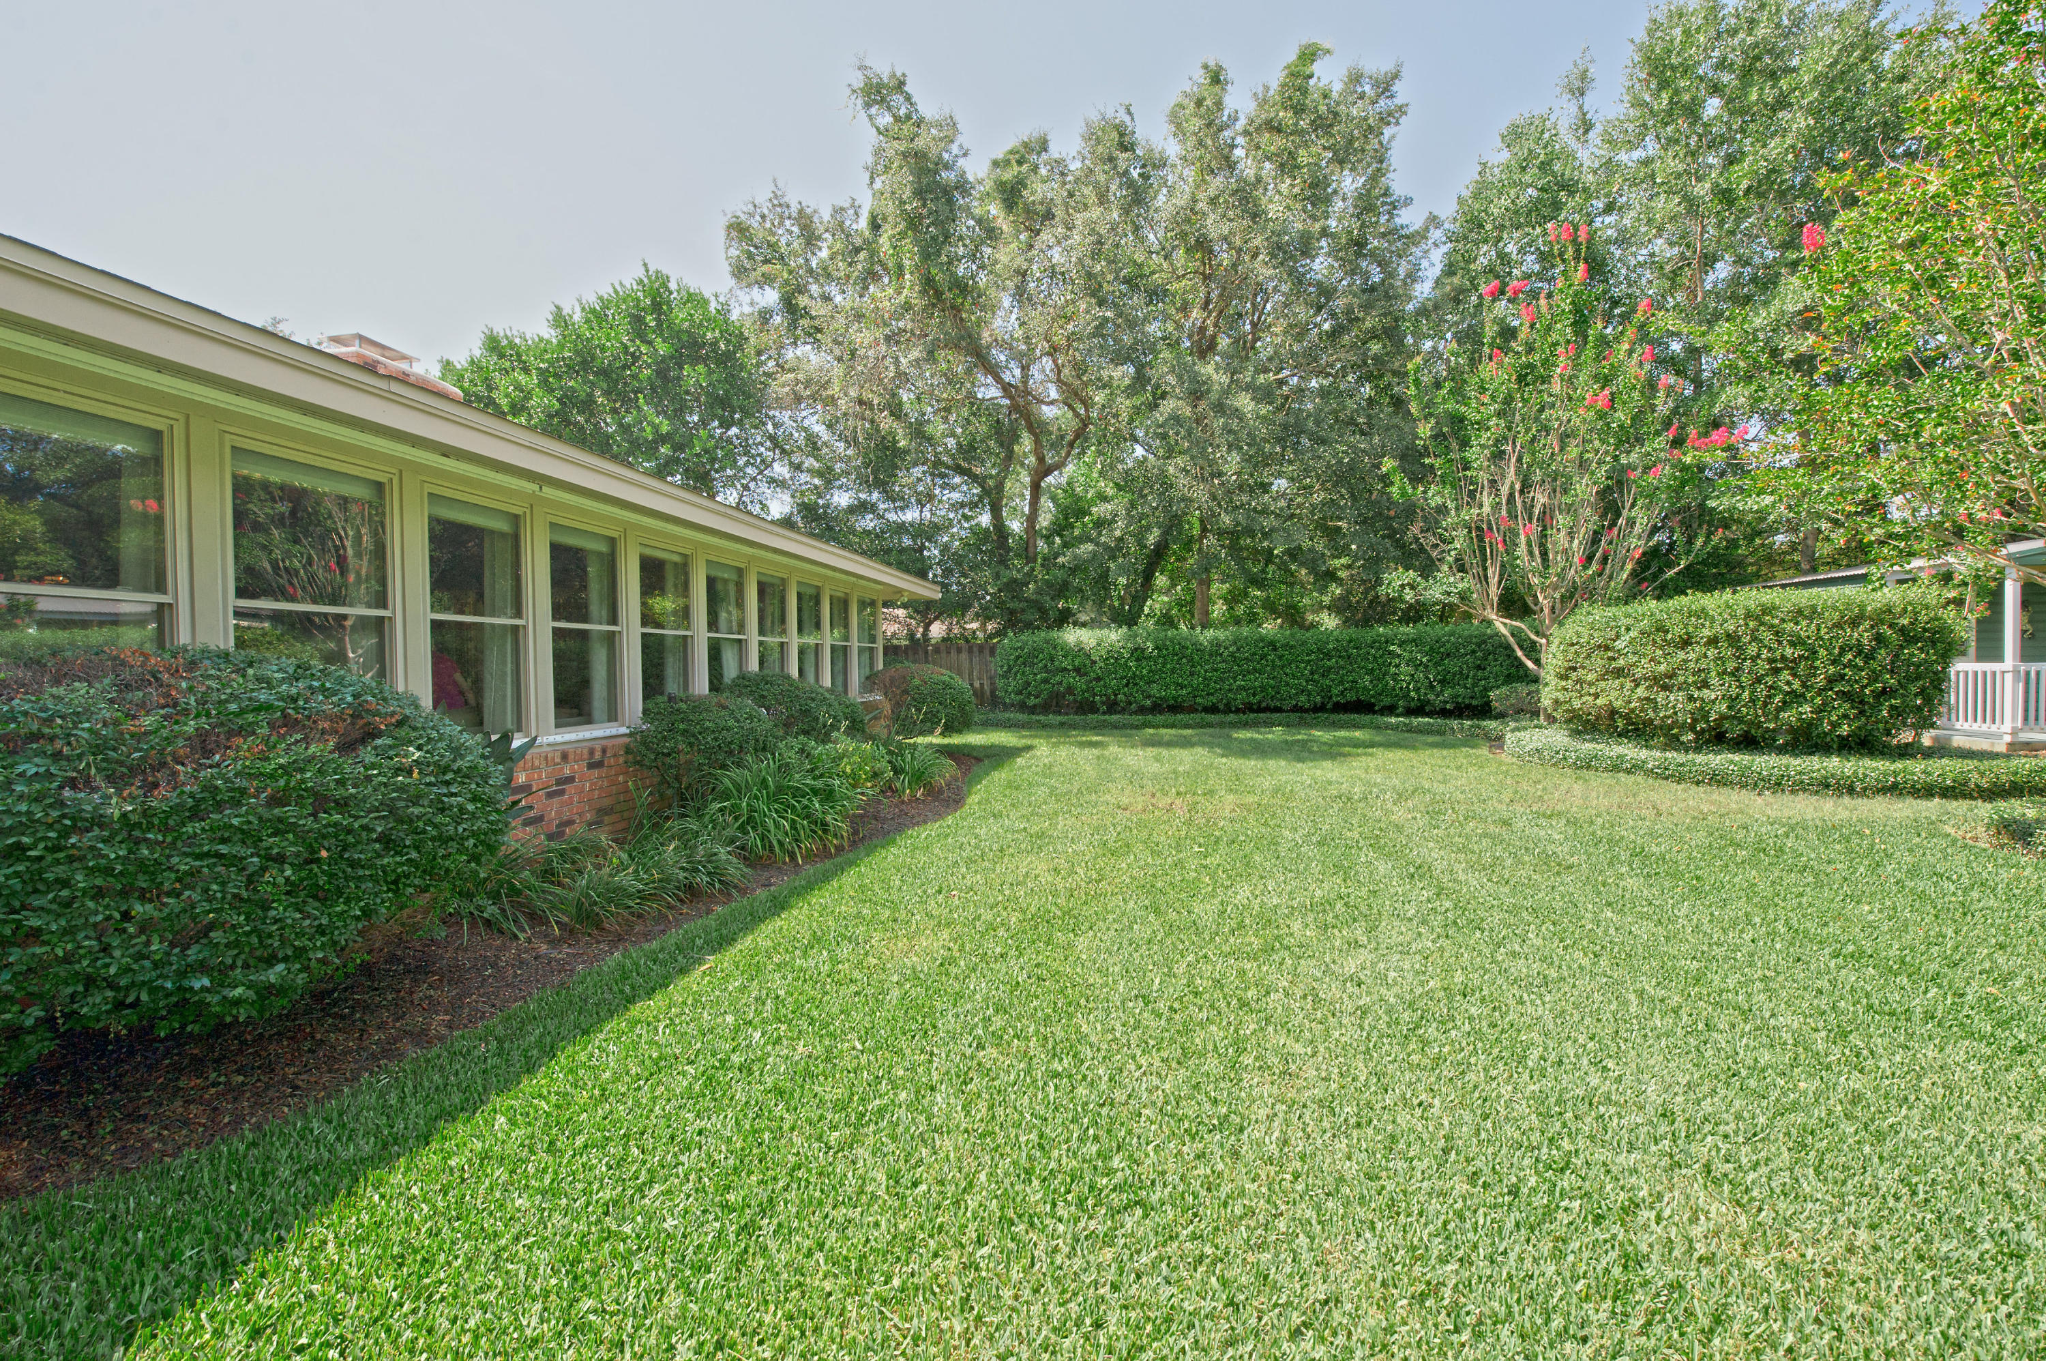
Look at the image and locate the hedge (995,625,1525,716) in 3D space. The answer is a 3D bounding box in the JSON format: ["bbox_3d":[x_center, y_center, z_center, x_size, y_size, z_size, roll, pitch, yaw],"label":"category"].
[{"bbox_3d":[5.090,-0.096,17.065,11.300,2.050,1.350,-1,1,10],"label":"hedge"}]

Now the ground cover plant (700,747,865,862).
[{"bbox_3d":[-1.714,0.821,5.700,1.100,0.680,1.100,-1,1,10],"label":"ground cover plant"}]

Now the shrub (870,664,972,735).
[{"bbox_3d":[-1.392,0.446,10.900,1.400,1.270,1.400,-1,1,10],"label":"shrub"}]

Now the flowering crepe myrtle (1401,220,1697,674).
[{"bbox_3d":[9.077,-3.402,13.700,4.600,8.600,4.500,-1,1,10],"label":"flowering crepe myrtle"}]

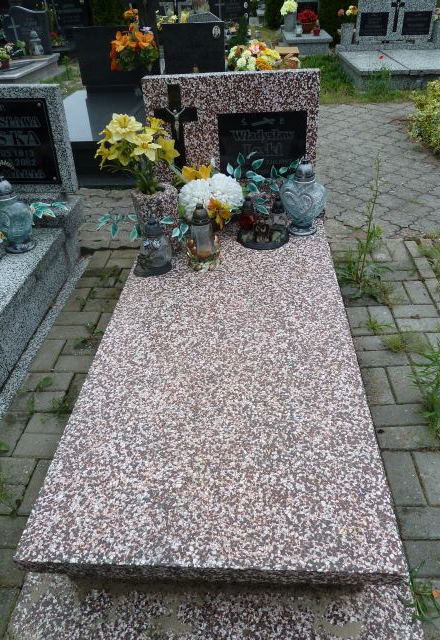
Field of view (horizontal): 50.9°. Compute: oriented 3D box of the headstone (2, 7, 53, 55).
[{"bbox_3d":[-2.645,-4.002,6.402,0.581,0.580,0.100,1,38,5],"label":"headstone"}]

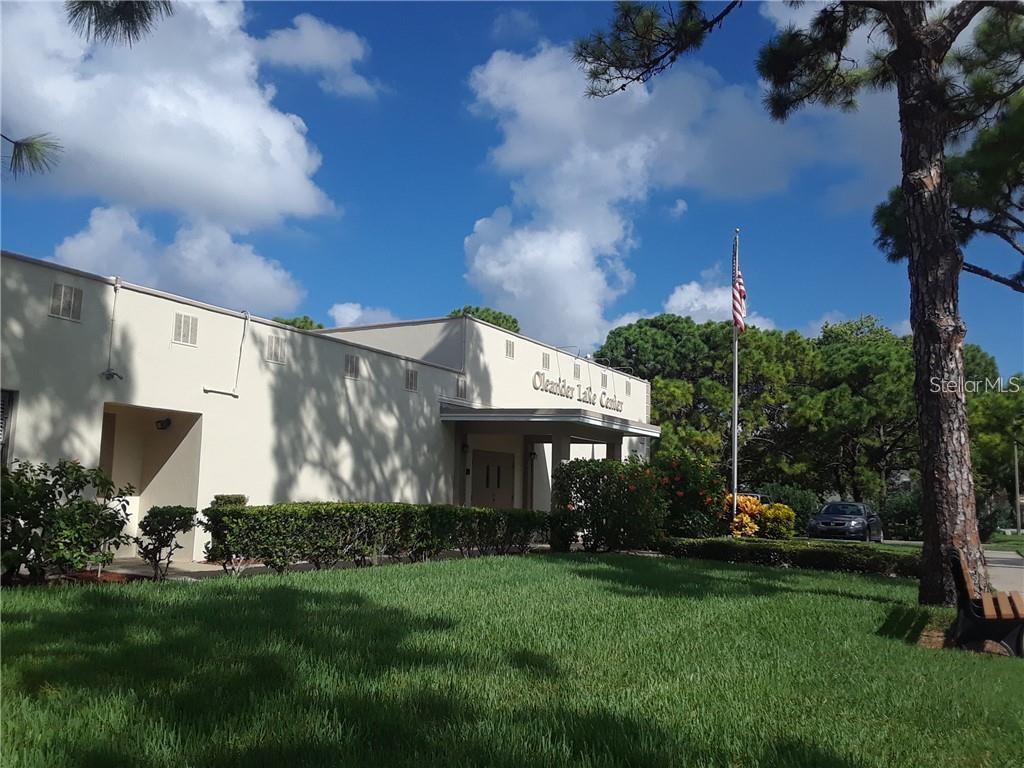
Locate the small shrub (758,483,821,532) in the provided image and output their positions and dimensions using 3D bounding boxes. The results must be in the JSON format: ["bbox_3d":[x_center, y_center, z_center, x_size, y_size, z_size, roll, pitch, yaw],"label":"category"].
[{"bbox_3d":[10.829,4.982,34.632,2.400,2.150,2.000,0,-7,17],"label":"small shrub"}]

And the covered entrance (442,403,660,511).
[{"bbox_3d":[0.996,2.315,21.204,3.457,3.080,4.483,-2,-8,29],"label":"covered entrance"}]

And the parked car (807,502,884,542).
[{"bbox_3d":[11.434,4.820,30.181,1.850,1.475,4.930,-2,-8,29],"label":"parked car"}]

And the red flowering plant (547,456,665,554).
[{"bbox_3d":[2.331,2.909,21.438,2.650,2.250,2.000,1,-7,6],"label":"red flowering plant"}]

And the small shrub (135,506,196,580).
[{"bbox_3d":[-4.846,2.177,12.411,0.780,1.000,0.720,5,-8,-21],"label":"small shrub"}]

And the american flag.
[{"bbox_3d":[6.435,-2.786,25.103,0.380,2.720,0.380,0,-7,14],"label":"american flag"}]

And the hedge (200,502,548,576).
[{"bbox_3d":[-1.948,2.764,16.439,0.800,1.020,8.877,-3,-8,32],"label":"hedge"}]

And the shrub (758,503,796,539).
[{"bbox_3d":[7.262,3.932,24.277,1.050,1.250,1.000,0,-7,17],"label":"shrub"}]

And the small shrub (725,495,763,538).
[{"bbox_3d":[6.283,3.774,24.089,1.050,1.450,1.000,0,-7,15],"label":"small shrub"}]

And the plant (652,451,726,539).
[{"bbox_3d":[4.619,3.073,23.356,2.100,2.550,1.900,1,-7,11],"label":"plant"}]

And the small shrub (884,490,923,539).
[{"bbox_3d":[16.161,5.386,36.635,1.700,2.200,1.600,-1,-8,24],"label":"small shrub"}]

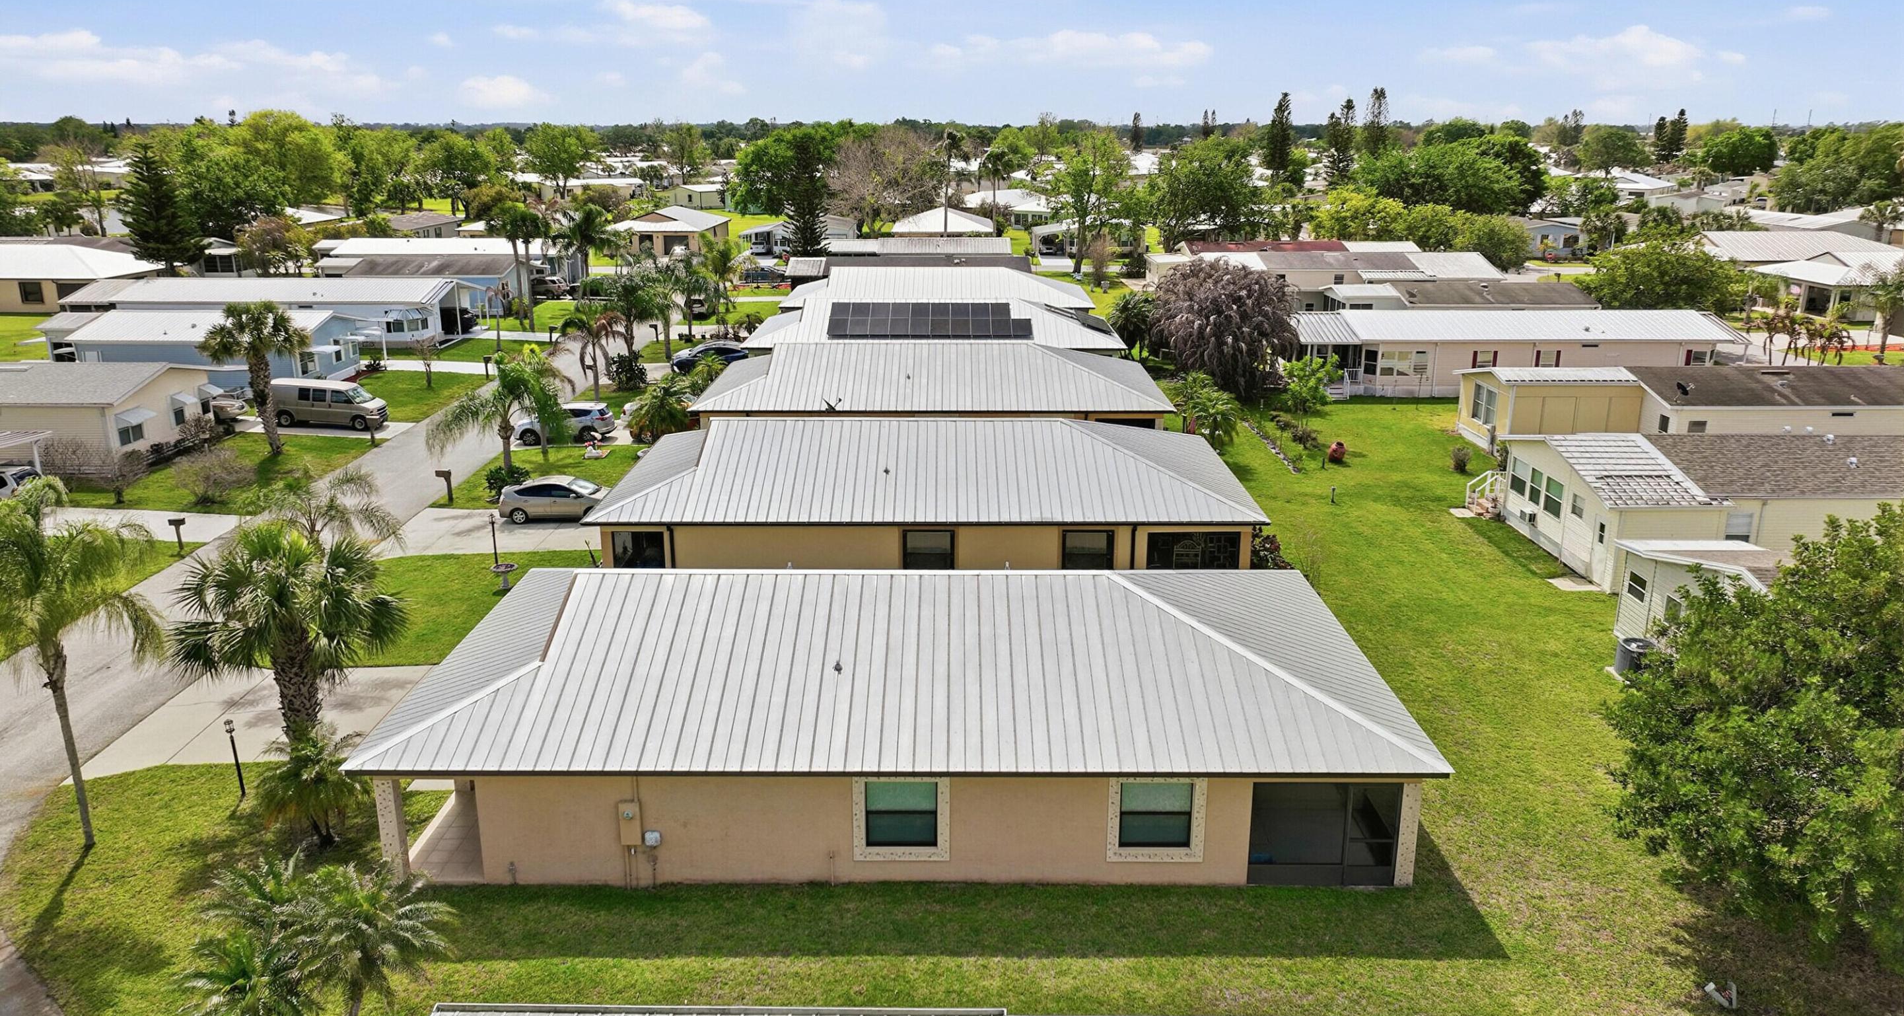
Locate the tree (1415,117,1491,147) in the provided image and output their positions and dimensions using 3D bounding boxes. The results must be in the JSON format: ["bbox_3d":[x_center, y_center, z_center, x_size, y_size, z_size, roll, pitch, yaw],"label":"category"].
[{"bbox_3d":[110.499,-78.049,289.728,15.000,15.200,13.500,0,16,0],"label":"tree"}]

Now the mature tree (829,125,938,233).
[{"bbox_3d":[-8.967,-43.068,172.984,14.213,13.920,13.502,0,16,0],"label":"mature tree"}]

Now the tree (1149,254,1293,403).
[{"bbox_3d":[14.101,-9.571,68.550,7.900,7.000,7.500,0,16,0],"label":"tree"}]

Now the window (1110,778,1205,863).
[{"bbox_3d":[3.723,5.639,23.941,1.750,1.740,0.120,0,16,0],"label":"window"}]

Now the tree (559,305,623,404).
[{"bbox_3d":[-18.376,-7.648,67.584,3.400,5.415,3.400,0,16,0],"label":"tree"}]

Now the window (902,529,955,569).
[{"bbox_3d":[-0.692,1.329,38.393,1.480,1.480,0.120,0,16,0],"label":"window"}]

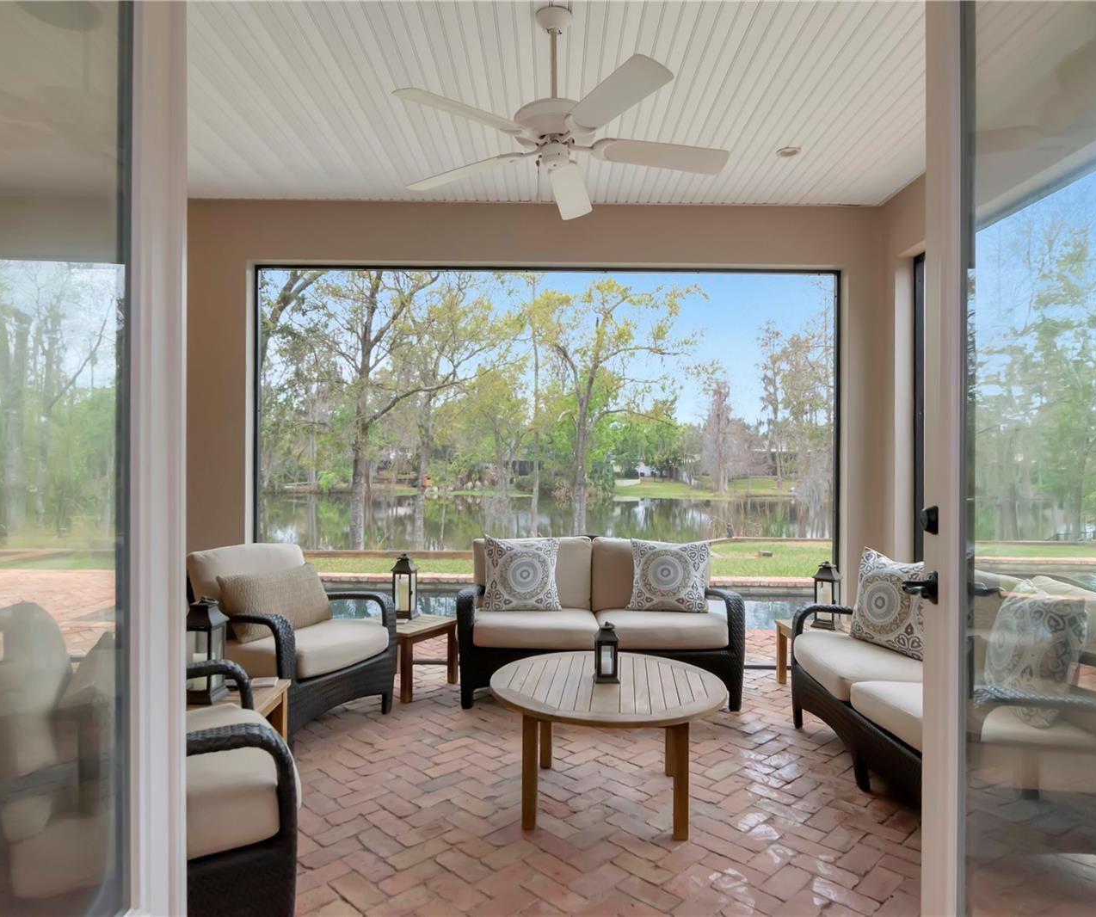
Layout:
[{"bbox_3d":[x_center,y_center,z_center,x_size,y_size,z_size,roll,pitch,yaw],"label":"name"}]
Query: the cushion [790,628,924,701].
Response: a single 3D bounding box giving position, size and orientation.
[{"bbox_3d":[1.550,0.950,3.145,0.620,0.140,0.670,0,-1,-4],"label":"cushion"}]

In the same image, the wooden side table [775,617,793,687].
[{"bbox_3d":[1.620,1.184,3.990,0.460,0.400,0.460,0,-1,0],"label":"wooden side table"}]

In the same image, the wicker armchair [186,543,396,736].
[{"bbox_3d":[-1.370,0.904,3.550,0.860,0.880,0.800,0,-1,29],"label":"wicker armchair"}]

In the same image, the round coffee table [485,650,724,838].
[{"bbox_3d":[0.234,1.113,2.735,0.920,0.460,0.920,0,-1,-3],"label":"round coffee table"}]

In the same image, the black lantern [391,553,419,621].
[{"bbox_3d":[-0.865,0.773,4.190,0.130,0.390,0.130,0,-1,30],"label":"black lantern"}]

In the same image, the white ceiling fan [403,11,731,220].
[{"bbox_3d":[0.018,-1.350,2.545,1.300,0.560,1.300,0,-1,-2],"label":"white ceiling fan"}]

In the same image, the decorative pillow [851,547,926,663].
[{"bbox_3d":[1.590,0.675,3.250,0.140,0.450,0.450,13,-3,-20],"label":"decorative pillow"}]

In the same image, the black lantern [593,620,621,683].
[{"bbox_3d":[0.237,0.766,2.750,0.105,0.238,0.105,0,-1,-2],"label":"black lantern"}]

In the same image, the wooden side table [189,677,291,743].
[{"bbox_3d":[-1.305,1.126,2.680,0.460,0.400,0.460,0,-1,-3],"label":"wooden side table"}]

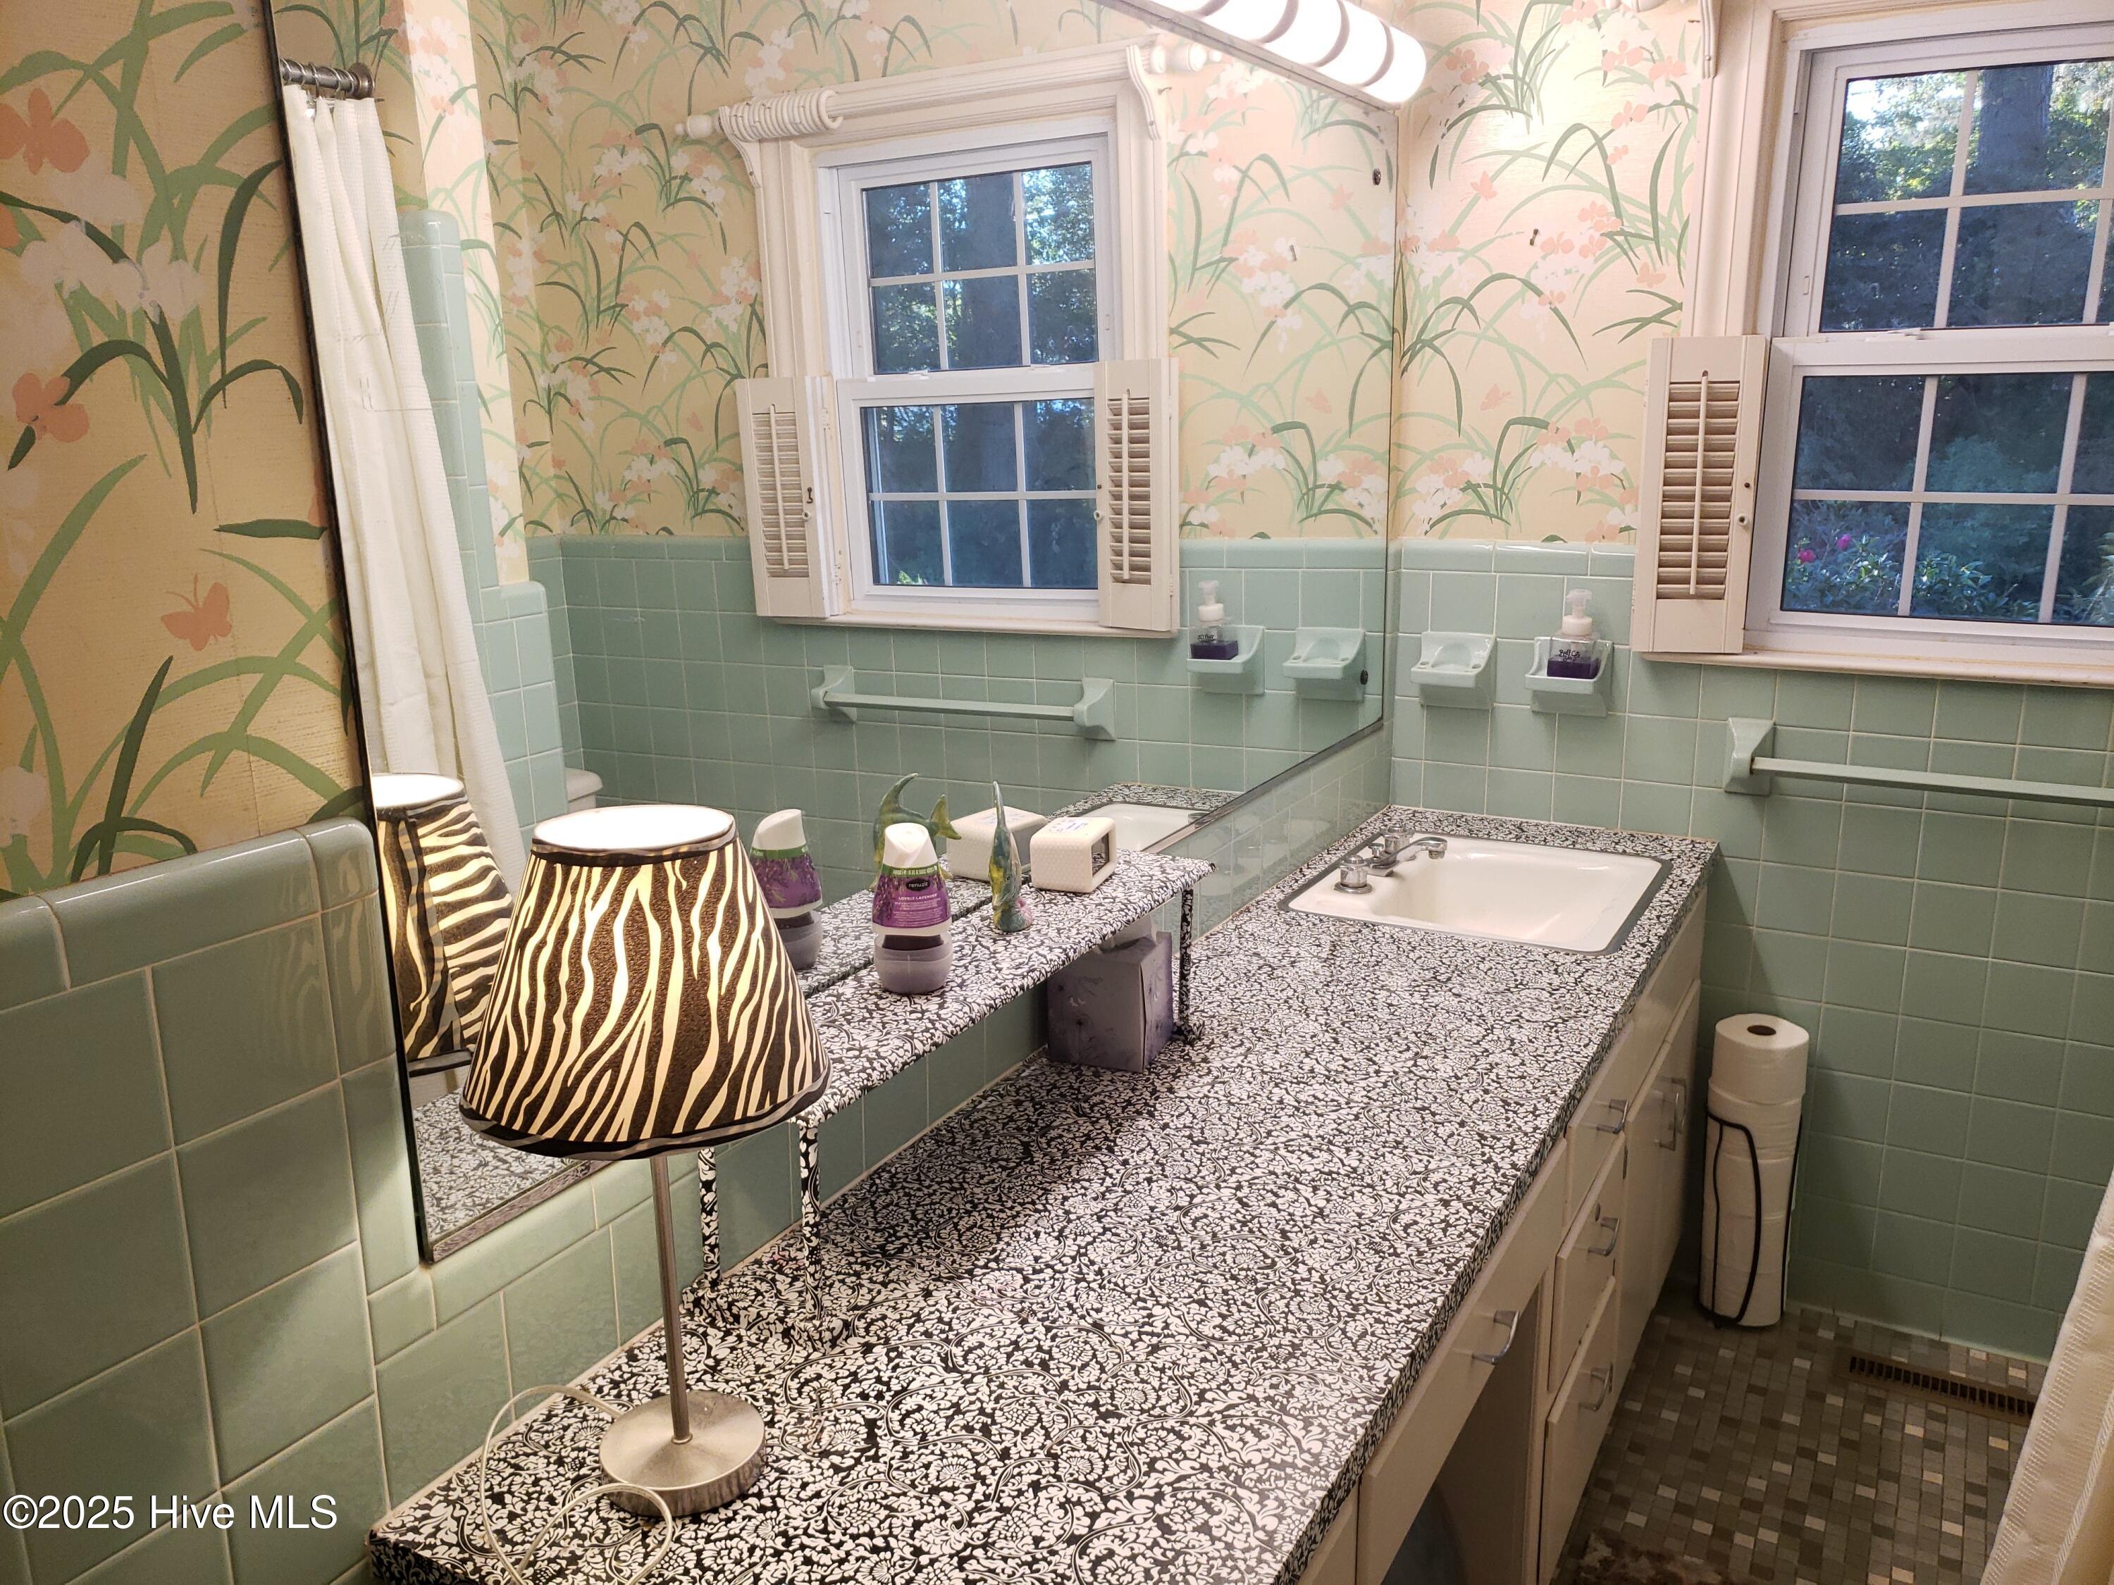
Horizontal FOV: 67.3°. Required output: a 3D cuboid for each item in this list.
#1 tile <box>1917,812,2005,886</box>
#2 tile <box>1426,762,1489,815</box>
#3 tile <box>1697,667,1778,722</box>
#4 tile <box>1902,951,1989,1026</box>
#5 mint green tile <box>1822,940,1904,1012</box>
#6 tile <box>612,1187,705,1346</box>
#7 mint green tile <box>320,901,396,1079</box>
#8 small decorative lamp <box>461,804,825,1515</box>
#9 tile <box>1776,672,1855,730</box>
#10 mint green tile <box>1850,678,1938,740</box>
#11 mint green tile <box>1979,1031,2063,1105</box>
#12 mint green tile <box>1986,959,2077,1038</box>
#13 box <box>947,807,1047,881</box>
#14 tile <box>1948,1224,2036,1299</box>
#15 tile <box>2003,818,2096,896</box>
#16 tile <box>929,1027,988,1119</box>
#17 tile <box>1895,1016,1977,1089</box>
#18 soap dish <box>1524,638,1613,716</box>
[{"bbox_3d":[1.380,0.086,2.419,0.109,0.109,0.010,7,15,28],"label":"tile"},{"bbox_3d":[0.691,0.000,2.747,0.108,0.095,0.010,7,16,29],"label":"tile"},{"bbox_3d":[1.085,-0.162,2.524,0.109,0.105,0.010,7,15,28],"label":"tile"},{"bbox_3d":[1.360,0.299,2.428,0.108,0.108,0.010,7,16,29],"label":"tile"},{"bbox_3d":[1.265,0.288,2.483,0.108,0.108,0.010,7,15,29],"label":"mint green tile"},{"bbox_3d":[-0.318,0.372,1.278,0.010,0.103,0.106,7,15,29],"label":"tile"},{"bbox_3d":[-0.431,0.117,0.975,0.010,0.104,0.041,7,15,28],"label":"mint green tile"},{"bbox_3d":[-0.253,0.233,1.004,0.221,0.439,0.221,7,15,28],"label":"small decorative lamp"},{"bbox_3d":[1.164,-0.146,2.437,0.108,0.100,0.010,7,15,29],"label":"tile"},{"bbox_3d":[1.262,-0.136,2.386,0.108,0.099,0.010,7,15,29],"label":"mint green tile"},{"bbox_3d":[1.456,0.417,2.402,0.108,0.108,0.010,7,15,29],"label":"mint green tile"},{"bbox_3d":[1.470,0.312,2.400,0.109,0.109,0.010,7,15,28],"label":"mint green tile"},{"bbox_3d":[-0.060,0.055,1.676,0.068,0.056,0.087,10,16,38],"label":"box"},{"bbox_3d":[1.459,0.737,2.474,0.108,0.108,0.010,7,15,29],"label":"tile"},{"bbox_3d":[1.453,0.097,2.328,0.108,0.108,0.010,7,15,29],"label":"tile"},{"bbox_3d":[-0.104,0.269,1.593,0.010,0.103,0.107,7,15,28],"label":"tile"},{"bbox_3d":[1.362,0.405,2.455,0.108,0.108,0.010,7,16,29],"label":"tile"},{"bbox_3d":[0.830,-0.181,2.589,0.121,0.127,0.085,7,15,28],"label":"soap dish"}]

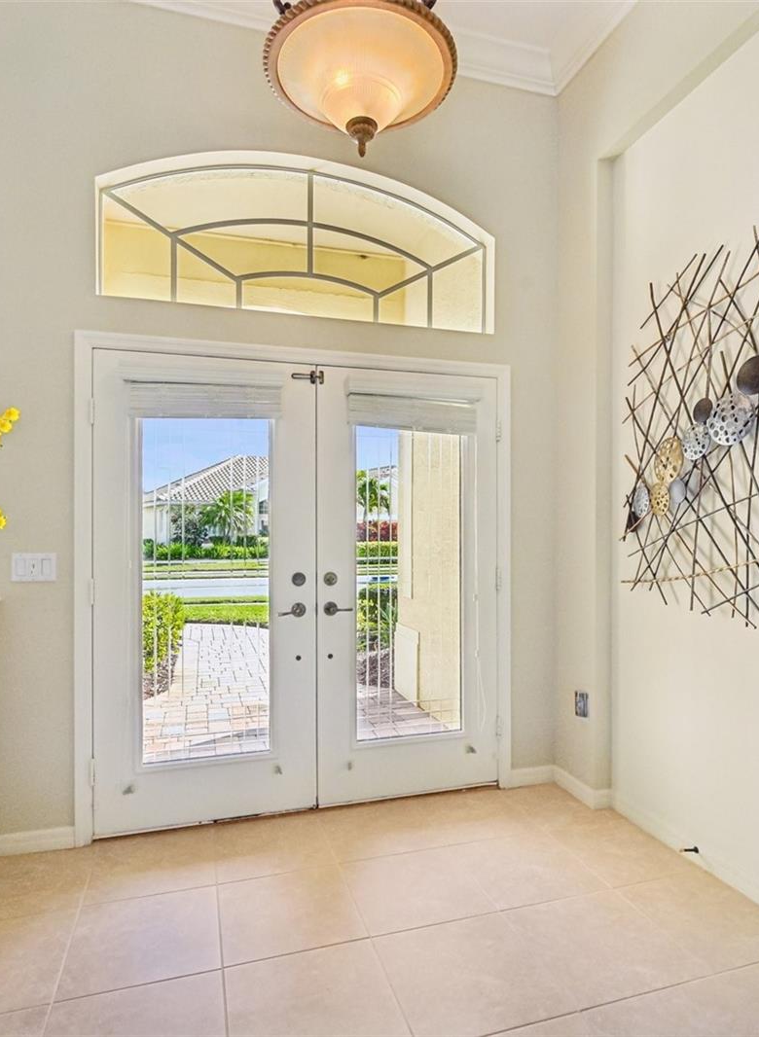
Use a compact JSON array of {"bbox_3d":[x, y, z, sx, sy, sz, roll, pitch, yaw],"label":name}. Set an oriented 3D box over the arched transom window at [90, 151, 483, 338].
[{"bbox_3d":[-0.309,-1.273,2.796,1.800,0.714,0.130,0,0,-17],"label":"arched transom window"}]

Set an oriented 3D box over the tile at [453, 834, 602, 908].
[{"bbox_3d":[0.561,1.335,2.321,0.447,0.010,0.430,0,0,-17],"label":"tile"}]

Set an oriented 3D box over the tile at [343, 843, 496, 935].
[{"bbox_3d":[0.127,1.334,2.190,0.447,0.010,0.430,0,0,-17],"label":"tile"}]

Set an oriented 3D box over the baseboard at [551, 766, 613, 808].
[{"bbox_3d":[0.982,1.291,2.930,0.110,0.088,0.310,0,0,-17],"label":"baseboard"}]

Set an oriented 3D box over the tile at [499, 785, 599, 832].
[{"bbox_3d":[0.793,1.336,2.837,0.285,0.010,0.412,0,0,-17],"label":"tile"}]

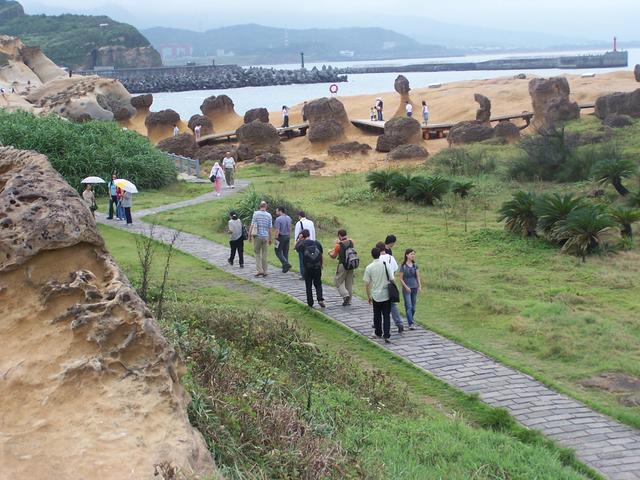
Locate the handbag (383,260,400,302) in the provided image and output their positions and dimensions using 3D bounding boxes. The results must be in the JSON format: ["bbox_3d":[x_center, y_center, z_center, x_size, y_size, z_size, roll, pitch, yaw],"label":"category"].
[{"bbox_3d":[1.319,0.762,22.750,0.200,0.740,0.340,4,10,35],"label":"handbag"}]

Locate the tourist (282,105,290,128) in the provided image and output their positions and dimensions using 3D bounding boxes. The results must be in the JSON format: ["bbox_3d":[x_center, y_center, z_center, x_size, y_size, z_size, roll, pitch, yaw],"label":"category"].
[{"bbox_3d":[-2.380,-8.738,88.000,0.450,1.560,0.480,-1,8,8],"label":"tourist"}]

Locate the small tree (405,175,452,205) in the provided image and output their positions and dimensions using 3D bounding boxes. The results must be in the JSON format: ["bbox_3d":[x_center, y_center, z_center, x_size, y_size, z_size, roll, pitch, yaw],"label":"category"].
[{"bbox_3d":[4.261,-2.061,49.217,1.800,1.150,1.700,-2,8,0],"label":"small tree"}]

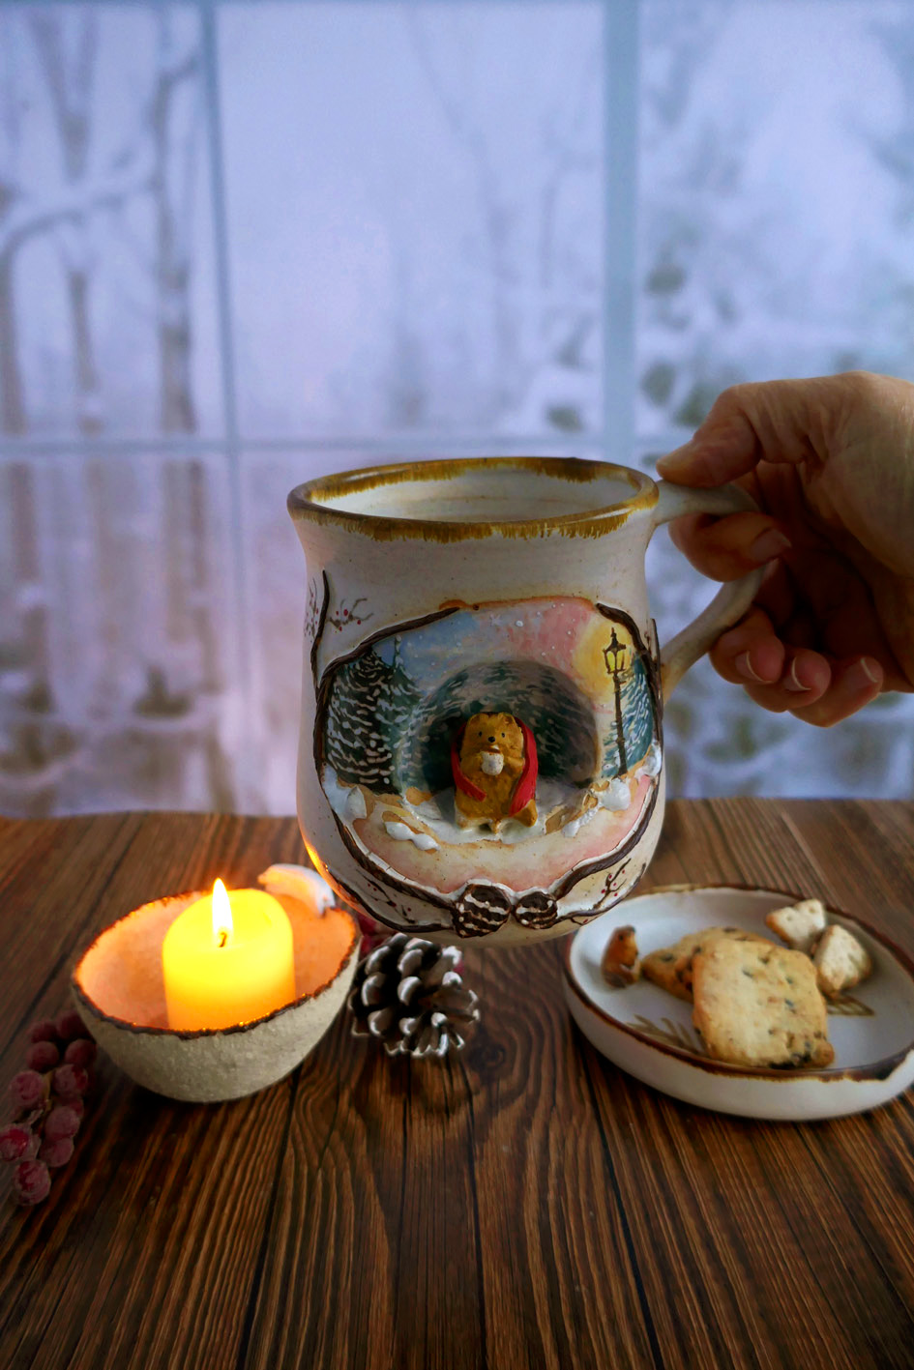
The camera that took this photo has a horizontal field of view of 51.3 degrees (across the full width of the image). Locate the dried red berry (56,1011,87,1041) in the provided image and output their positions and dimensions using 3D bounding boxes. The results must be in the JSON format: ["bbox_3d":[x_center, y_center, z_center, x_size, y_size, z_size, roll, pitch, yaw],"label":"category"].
[{"bbox_3d":[-0.149,0.132,0.368,0.011,0.012,0.011,-1,16,0],"label":"dried red berry"}]

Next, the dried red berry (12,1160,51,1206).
[{"bbox_3d":[-0.131,0.153,0.292,0.012,0.012,0.012,-1,16,0],"label":"dried red berry"}]

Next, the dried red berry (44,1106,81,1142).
[{"bbox_3d":[-0.130,0.144,0.313,0.011,0.012,0.011,-1,16,0],"label":"dried red berry"}]

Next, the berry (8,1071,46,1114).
[{"bbox_3d":[-0.149,0.141,0.330,0.012,0.012,0.012,-1,16,0],"label":"berry"}]

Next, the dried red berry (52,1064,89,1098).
[{"bbox_3d":[-0.135,0.138,0.332,0.012,0.012,0.012,-1,16,0],"label":"dried red berry"}]

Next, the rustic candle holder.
[{"bbox_3d":[-0.084,0.112,0.342,0.097,0.062,0.097,-1,16,0],"label":"rustic candle holder"}]

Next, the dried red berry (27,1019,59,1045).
[{"bbox_3d":[-0.158,0.133,0.363,0.011,0.012,0.011,-1,16,0],"label":"dried red berry"}]

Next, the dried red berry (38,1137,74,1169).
[{"bbox_3d":[-0.128,0.150,0.305,0.011,0.012,0.011,-1,16,0],"label":"dried red berry"}]

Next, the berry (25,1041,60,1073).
[{"bbox_3d":[-0.153,0.137,0.351,0.012,0.012,0.012,-1,16,0],"label":"berry"}]

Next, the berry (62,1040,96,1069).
[{"bbox_3d":[-0.139,0.136,0.350,0.012,0.012,0.012,-1,16,0],"label":"berry"}]

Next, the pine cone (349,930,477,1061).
[{"bbox_3d":[-0.016,0.117,0.357,0.045,0.044,0.049,-10,18,-29],"label":"pine cone"}]

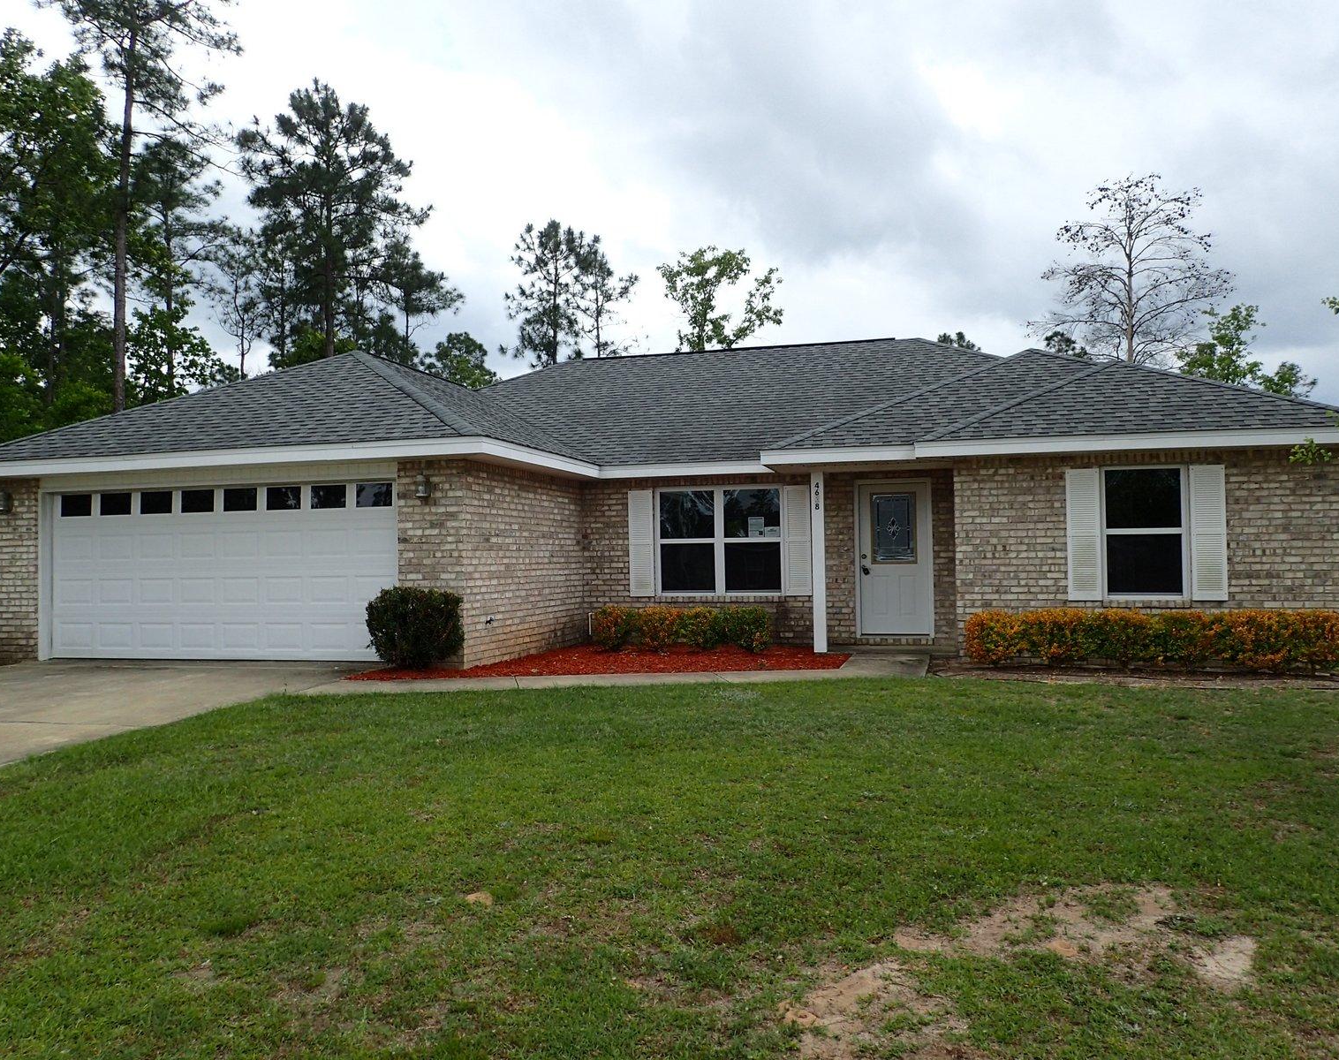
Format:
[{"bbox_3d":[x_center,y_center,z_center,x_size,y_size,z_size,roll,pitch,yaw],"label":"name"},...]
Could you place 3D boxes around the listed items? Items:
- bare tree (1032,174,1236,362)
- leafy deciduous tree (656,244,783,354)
[{"bbox_3d":[16.591,-5.143,35.795,7.200,14.840,7.000,-1,-2,0],"label":"bare tree"},{"bbox_3d":[1.784,-3.488,33.835,4.700,11.970,4.600,-1,-2,0],"label":"leafy deciduous tree"}]

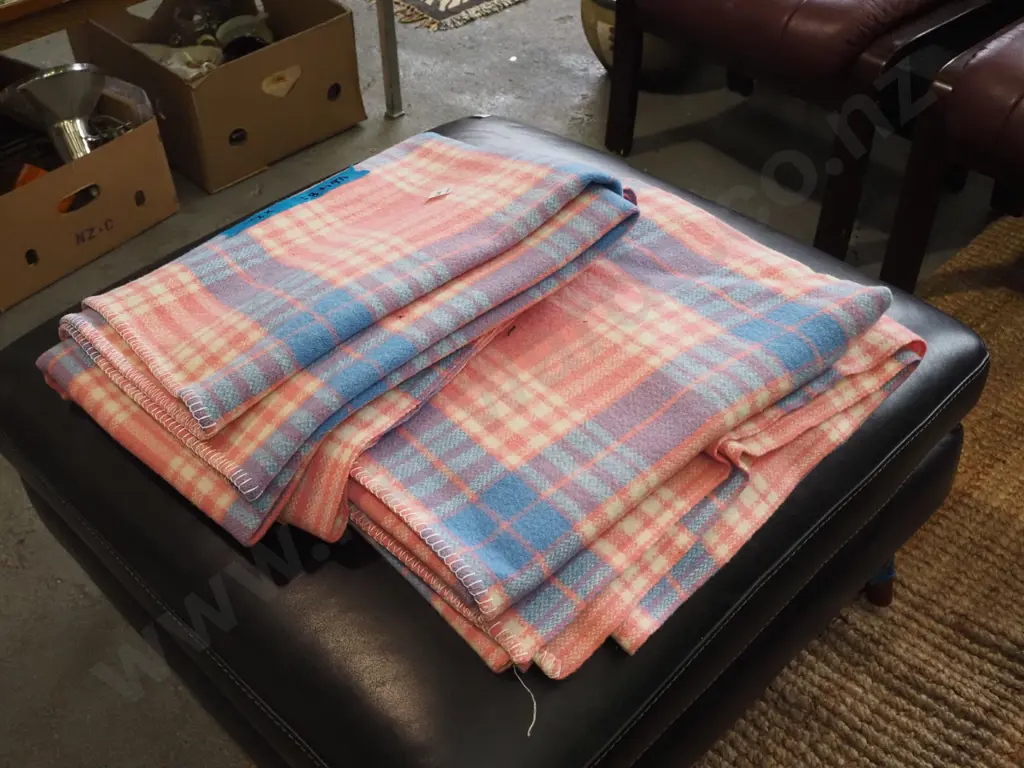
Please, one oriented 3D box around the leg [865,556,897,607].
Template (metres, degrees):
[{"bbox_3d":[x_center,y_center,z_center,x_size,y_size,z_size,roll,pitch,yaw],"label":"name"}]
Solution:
[{"bbox_3d":[0.486,0.244,1.480,0.042,0.120,0.042,-14,41,0],"label":"leg"}]

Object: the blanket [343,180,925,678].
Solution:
[{"bbox_3d":[0.096,0.002,1.069,0.380,0.060,0.539,31,52,33],"label":"blanket"}]

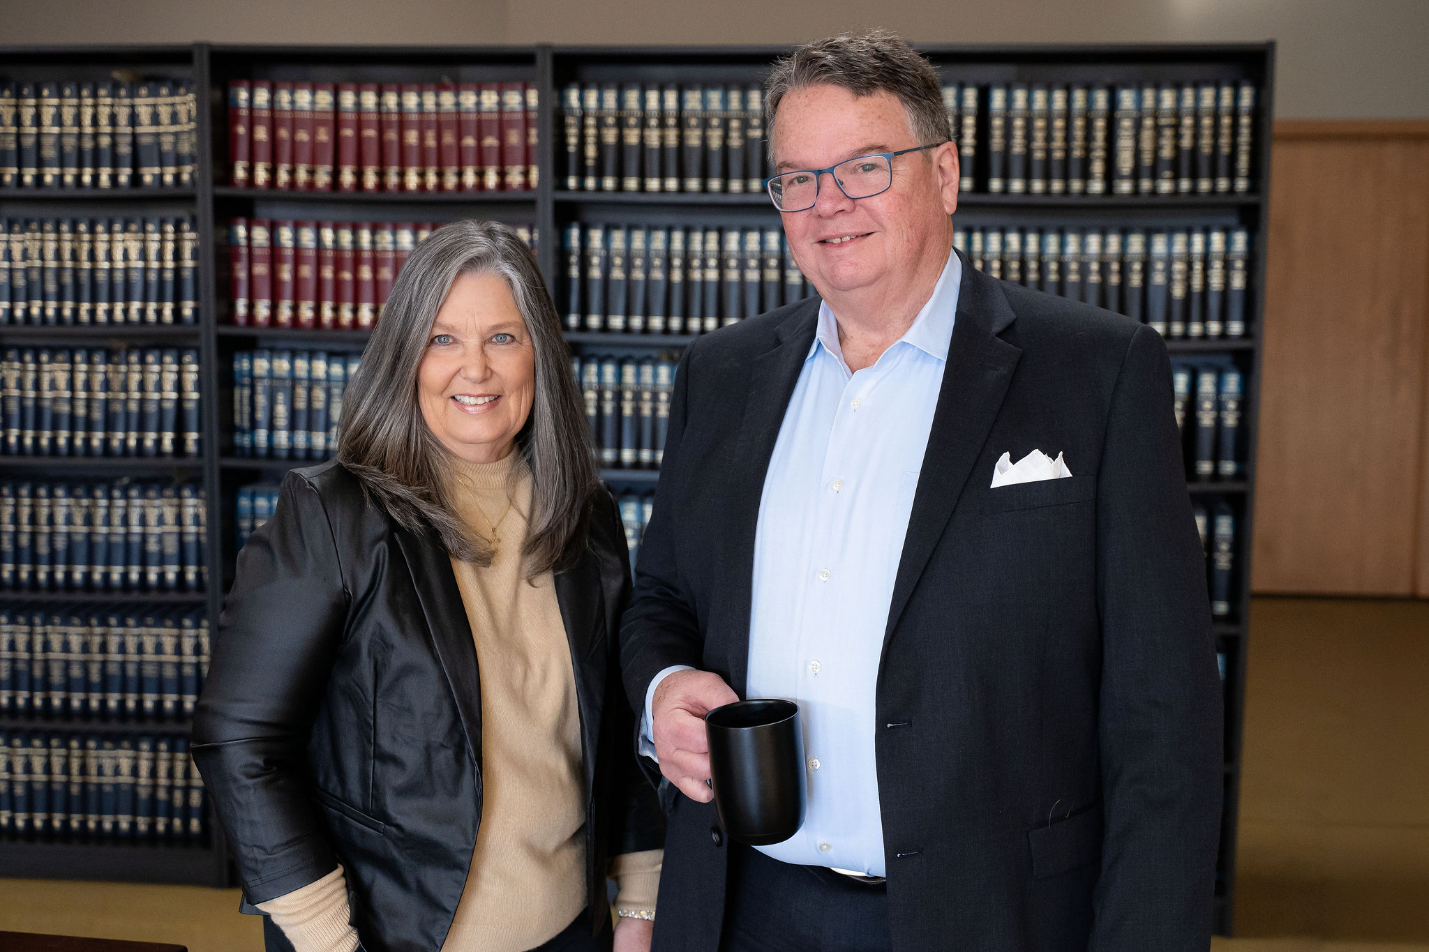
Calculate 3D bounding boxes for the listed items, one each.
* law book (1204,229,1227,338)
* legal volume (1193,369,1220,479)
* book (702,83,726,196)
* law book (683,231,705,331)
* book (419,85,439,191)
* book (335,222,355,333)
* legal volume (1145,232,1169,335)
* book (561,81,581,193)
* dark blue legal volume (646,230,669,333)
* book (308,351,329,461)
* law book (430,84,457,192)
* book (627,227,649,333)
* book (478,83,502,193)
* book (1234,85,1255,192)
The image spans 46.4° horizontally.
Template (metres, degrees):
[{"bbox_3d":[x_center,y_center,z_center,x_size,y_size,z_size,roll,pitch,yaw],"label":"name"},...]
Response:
[{"bbox_3d":[1.136,-0.445,3.836,0.048,0.250,0.170,1,7,6],"label":"law book"},{"bbox_3d":[1.124,-0.130,3.875,0.050,0.254,0.185,1,7,5],"label":"legal volume"},{"bbox_3d":[0.009,-0.784,3.932,0.052,0.249,0.178,1,7,5],"label":"book"},{"bbox_3d":[-0.037,-0.467,3.952,0.042,0.248,0.170,1,7,5],"label":"law book"},{"bbox_3d":[-0.661,-0.799,3.995,0.050,0.249,0.178,1,7,5],"label":"book"},{"bbox_3d":[-0.865,-0.488,4.029,0.046,0.249,0.170,1,7,5],"label":"book"},{"bbox_3d":[1.008,-0.445,3.843,0.050,0.254,0.178,1,7,6],"label":"legal volume"},{"bbox_3d":[-0.320,-0.788,3.940,0.044,0.255,0.170,1,7,5],"label":"book"},{"bbox_3d":[-0.126,-0.468,3.982,0.051,0.249,0.178,1,7,5],"label":"dark blue legal volume"},{"bbox_3d":[-0.940,-0.176,4.081,0.047,0.256,0.170,1,7,6],"label":"book"},{"bbox_3d":[-0.609,-0.795,3.967,0.048,0.253,0.170,1,7,5],"label":"law book"},{"bbox_3d":[-0.170,-0.466,3.967,0.049,0.250,0.170,1,7,6],"label":"book"},{"bbox_3d":[-0.512,-0.793,3.958,0.048,0.253,0.170,1,7,5],"label":"book"},{"bbox_3d":[1.198,-0.771,3.840,0.039,0.246,0.175,1,7,5],"label":"book"}]

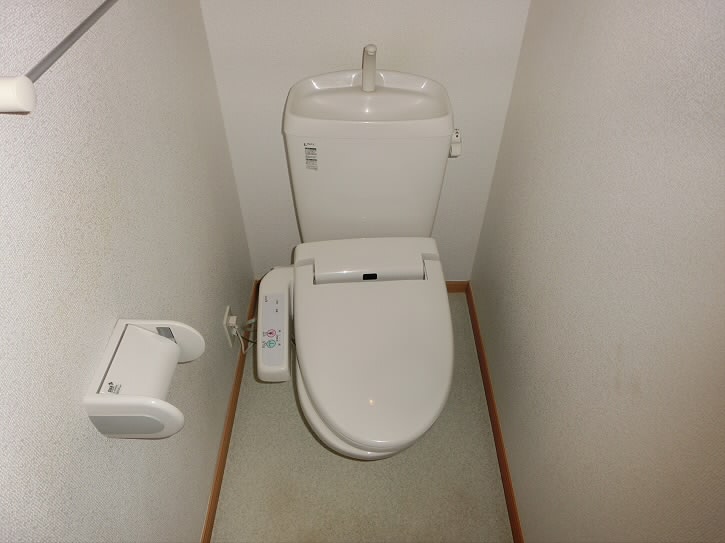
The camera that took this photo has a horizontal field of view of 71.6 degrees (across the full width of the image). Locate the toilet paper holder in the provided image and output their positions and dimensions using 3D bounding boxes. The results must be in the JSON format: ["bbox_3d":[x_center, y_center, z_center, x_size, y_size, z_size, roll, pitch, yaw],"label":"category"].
[{"bbox_3d":[-0.323,0.163,0.774,0.122,0.097,0.153,0,44,0],"label":"toilet paper holder"}]

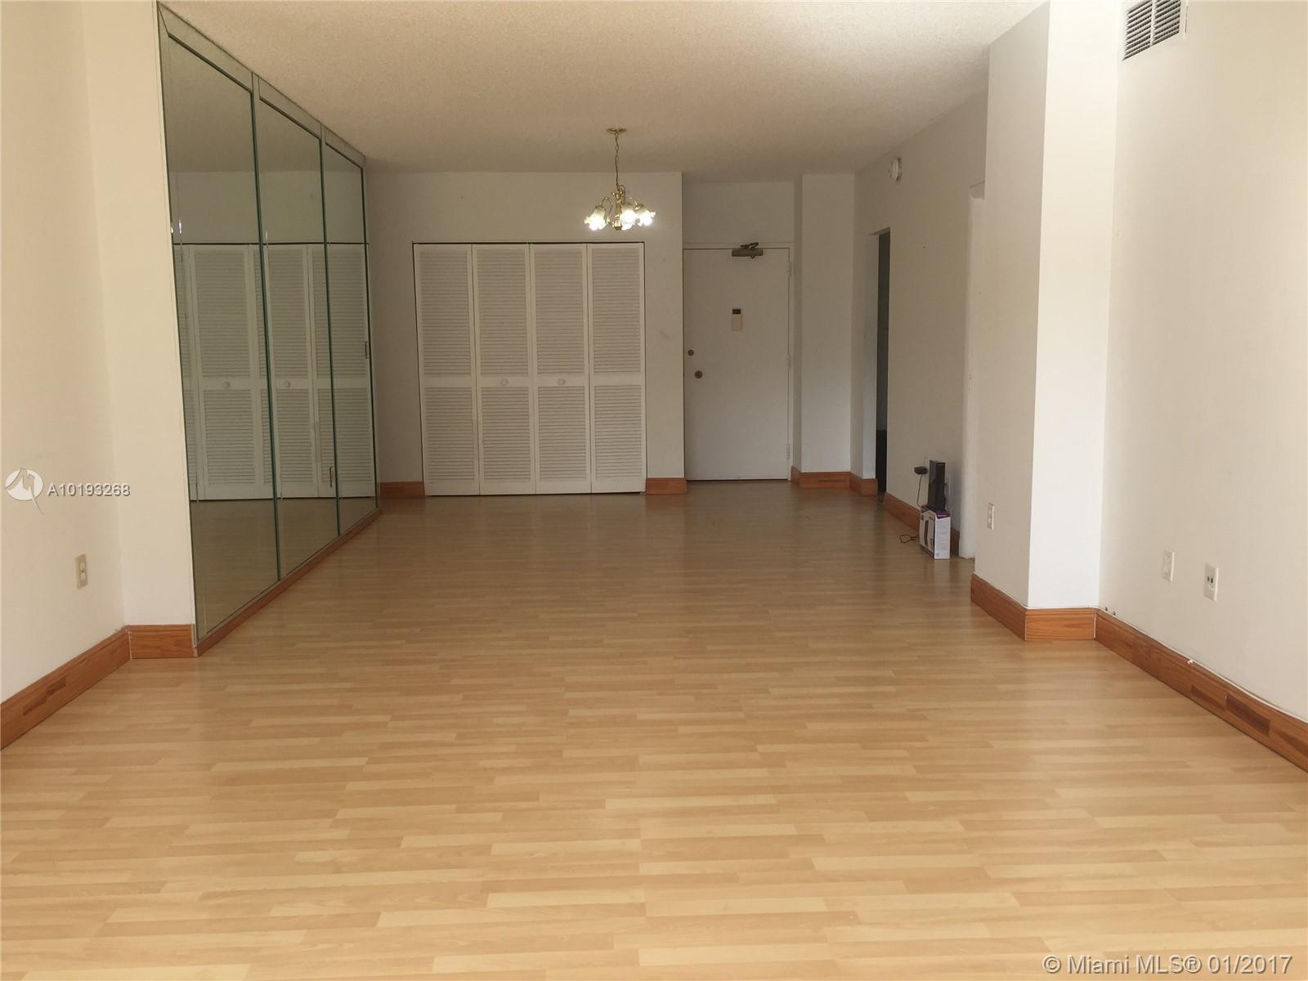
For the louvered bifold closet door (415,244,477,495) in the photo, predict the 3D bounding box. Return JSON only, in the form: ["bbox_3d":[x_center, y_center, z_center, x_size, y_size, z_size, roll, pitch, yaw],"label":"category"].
[{"bbox_3d":[-1.667,-0.964,8.881,0.454,2.018,0.035,-1,8,-2],"label":"louvered bifold closet door"}]

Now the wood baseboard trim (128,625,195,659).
[{"bbox_3d":[-2.032,0.625,4.559,0.277,0.138,0.020,-1,8,-2],"label":"wood baseboard trim"}]

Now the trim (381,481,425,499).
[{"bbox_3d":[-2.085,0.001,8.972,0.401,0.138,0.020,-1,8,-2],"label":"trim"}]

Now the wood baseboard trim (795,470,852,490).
[{"bbox_3d":[1.453,-0.085,9.315,0.435,0.138,0.020,-1,8,-2],"label":"wood baseboard trim"}]

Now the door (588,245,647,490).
[{"bbox_3d":[-0.295,-0.986,8.935,0.454,2.018,0.035,-1,8,-2],"label":"door"}]

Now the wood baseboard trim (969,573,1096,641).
[{"bbox_3d":[1.719,0.522,5.004,0.302,0.138,0.687,-1,8,-2],"label":"wood baseboard trim"}]

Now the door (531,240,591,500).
[{"bbox_3d":[-0.753,-0.978,8.917,0.454,2.018,0.035,-1,8,-2],"label":"door"}]

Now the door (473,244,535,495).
[{"bbox_3d":[-1.210,-0.971,8.899,0.454,2.018,0.035,-1,8,-2],"label":"door"}]

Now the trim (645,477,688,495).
[{"bbox_3d":[0.108,-0.034,9.058,0.333,0.138,0.020,-1,8,-2],"label":"trim"}]

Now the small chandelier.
[{"bbox_3d":[-0.223,-1.967,6.960,0.456,0.620,0.450,-1,8,-2],"label":"small chandelier"}]

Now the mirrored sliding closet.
[{"bbox_3d":[-1.998,-0.878,6.187,0.055,2.522,3.658,-1,8,-2],"label":"mirrored sliding closet"}]

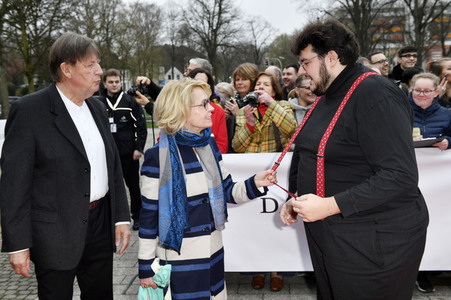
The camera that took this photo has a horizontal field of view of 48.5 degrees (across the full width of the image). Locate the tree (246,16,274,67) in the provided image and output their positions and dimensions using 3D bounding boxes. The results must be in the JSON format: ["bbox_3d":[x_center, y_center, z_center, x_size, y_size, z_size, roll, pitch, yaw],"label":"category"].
[{"bbox_3d":[4.284,-10.372,61.288,4.200,11.800,4.200,0,5,0],"label":"tree"}]

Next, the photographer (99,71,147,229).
[{"bbox_3d":[-1.219,-0.004,5.676,0.620,1.820,0.360,-1,6,-7],"label":"photographer"}]

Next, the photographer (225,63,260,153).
[{"bbox_3d":[0.172,0.158,4.305,0.520,1.760,0.460,2,6,19],"label":"photographer"}]

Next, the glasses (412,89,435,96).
[{"bbox_3d":[1.512,-0.435,3.810,0.136,0.043,0.135,4,7,33],"label":"glasses"}]

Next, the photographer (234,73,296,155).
[{"bbox_3d":[0.301,0.231,3.960,0.560,1.680,0.500,2,6,16],"label":"photographer"}]

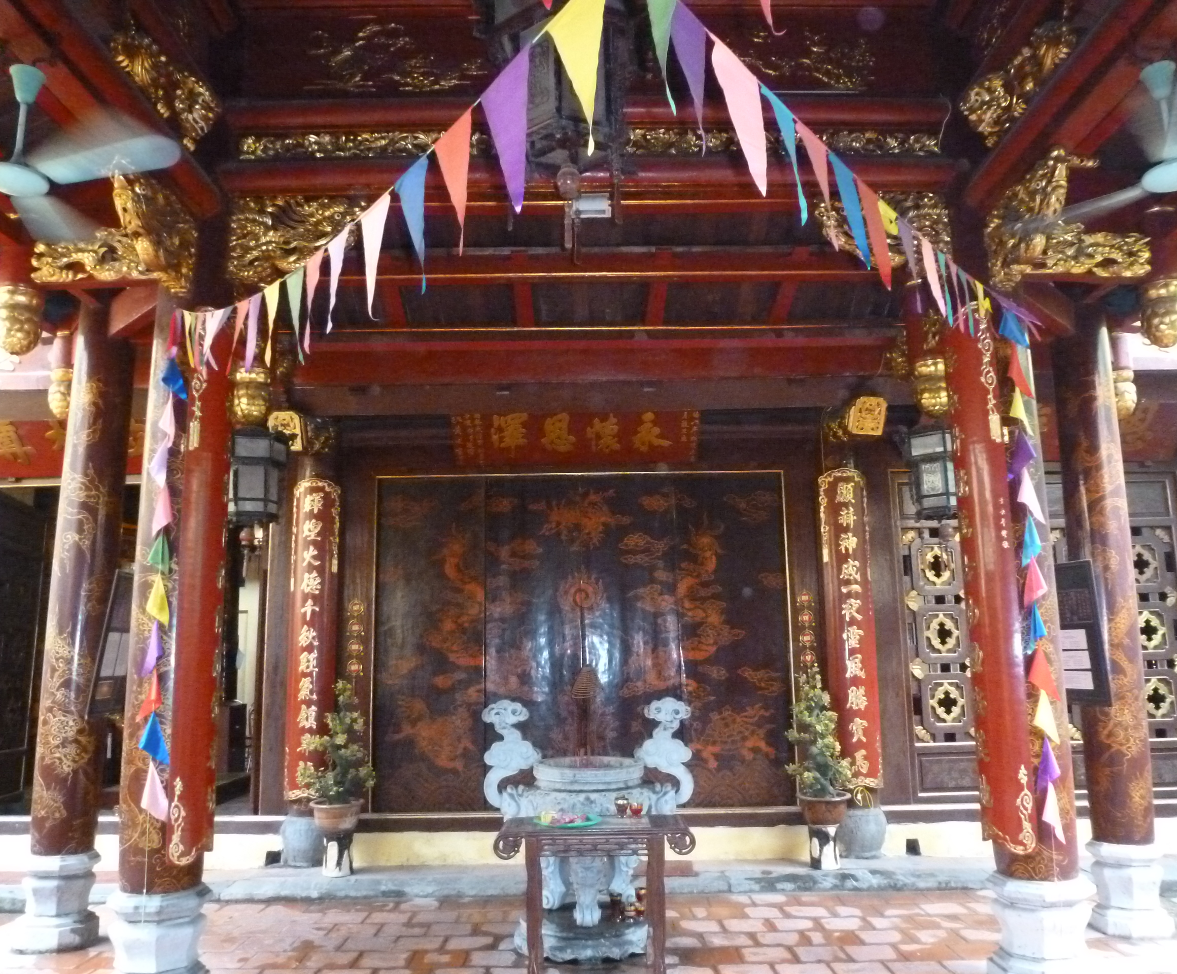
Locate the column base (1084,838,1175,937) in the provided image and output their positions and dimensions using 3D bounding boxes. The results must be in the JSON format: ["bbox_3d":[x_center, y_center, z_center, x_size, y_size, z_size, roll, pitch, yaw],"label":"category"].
[{"bbox_3d":[2.960,2.177,4.932,0.363,0.451,0.363,-1,-10,-1],"label":"column base"}]

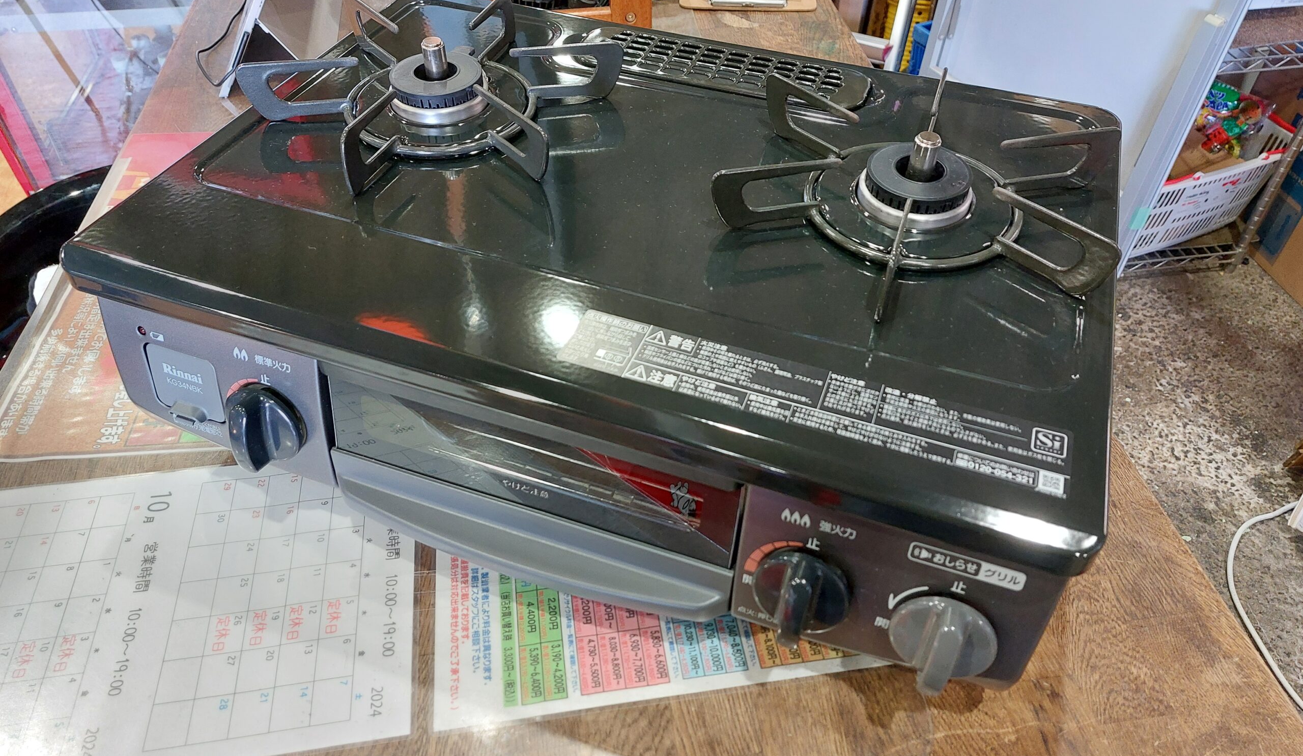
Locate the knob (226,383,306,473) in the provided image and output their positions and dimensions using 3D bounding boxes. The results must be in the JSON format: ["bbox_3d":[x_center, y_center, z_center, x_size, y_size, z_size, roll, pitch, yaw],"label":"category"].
[{"bbox_3d":[-0.230,0.030,0.528,0.047,0.047,0.023,15,33,14],"label":"knob"}]

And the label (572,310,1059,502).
[{"bbox_3d":[0.074,0.008,0.433,0.245,0.001,0.041,15,48,14],"label":"label"}]

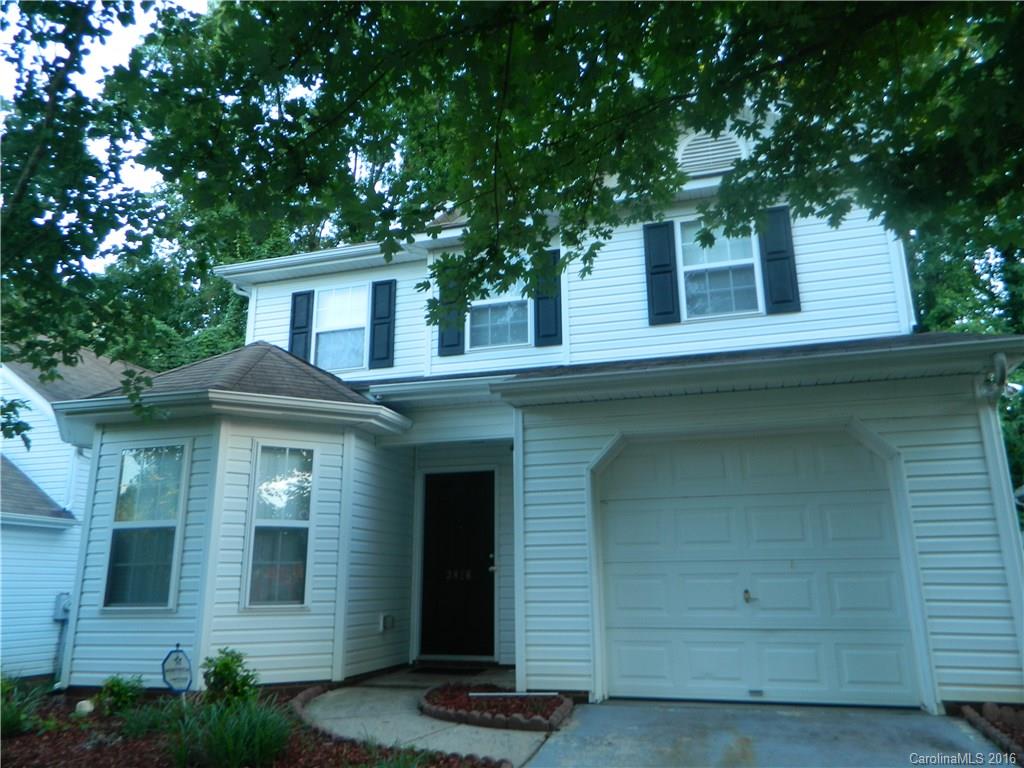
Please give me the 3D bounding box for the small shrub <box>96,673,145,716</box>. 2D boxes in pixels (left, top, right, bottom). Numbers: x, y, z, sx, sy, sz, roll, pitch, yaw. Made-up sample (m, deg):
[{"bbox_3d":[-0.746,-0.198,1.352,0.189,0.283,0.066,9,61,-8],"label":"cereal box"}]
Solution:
[{"bbox_3d":[-3.184,2.532,6.030,0.380,0.310,0.360,6,-16,-26],"label":"small shrub"}]

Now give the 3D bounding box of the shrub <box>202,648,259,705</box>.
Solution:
[{"bbox_3d":[-2.304,2.393,6.030,0.460,0.440,0.440,4,-15,-19],"label":"shrub"}]

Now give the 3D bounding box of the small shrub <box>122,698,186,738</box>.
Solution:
[{"bbox_3d":[-2.698,2.495,5.550,0.460,0.280,0.420,6,-16,-24],"label":"small shrub"}]

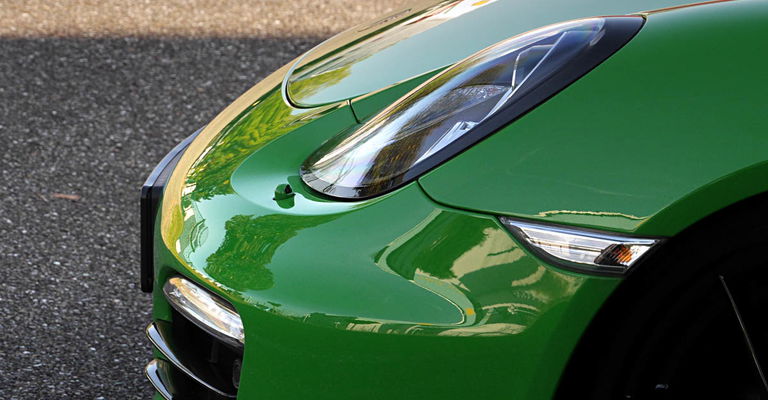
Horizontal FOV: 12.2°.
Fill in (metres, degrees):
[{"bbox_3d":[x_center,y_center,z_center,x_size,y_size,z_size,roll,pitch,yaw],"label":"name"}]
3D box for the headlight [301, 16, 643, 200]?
[{"bbox_3d":[0.099,-0.114,4.168,0.410,0.225,0.270,2,11,8],"label":"headlight"}]

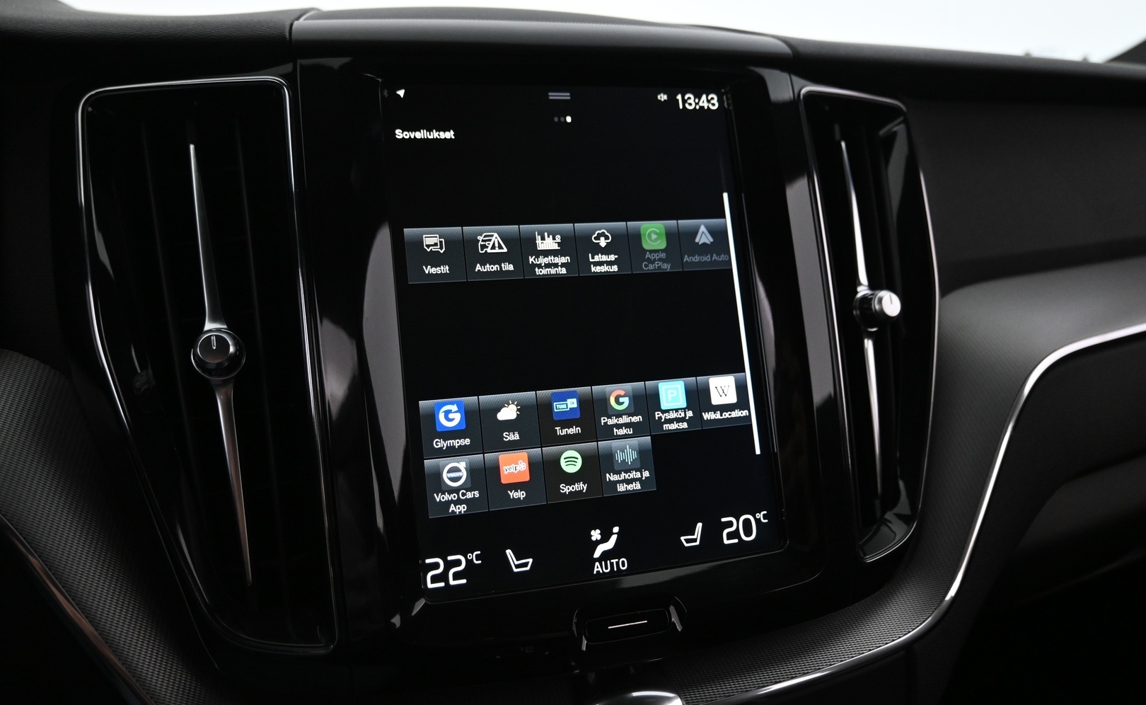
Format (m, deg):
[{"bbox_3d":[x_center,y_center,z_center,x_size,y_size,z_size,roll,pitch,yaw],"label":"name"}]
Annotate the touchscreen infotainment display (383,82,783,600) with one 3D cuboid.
[{"bbox_3d":[0.003,-0.010,0.327,0.134,0.178,0.018,-4,-6,-17],"label":"touchscreen infotainment display"}]

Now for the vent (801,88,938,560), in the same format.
[{"bbox_3d":[0.120,-0.013,0.371,0.072,0.188,0.038,-2,-8,-35],"label":"vent"}]

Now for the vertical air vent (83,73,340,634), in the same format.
[{"bbox_3d":[-0.119,0.005,0.300,0.072,0.188,0.038,-6,-6,2],"label":"vertical air vent"}]

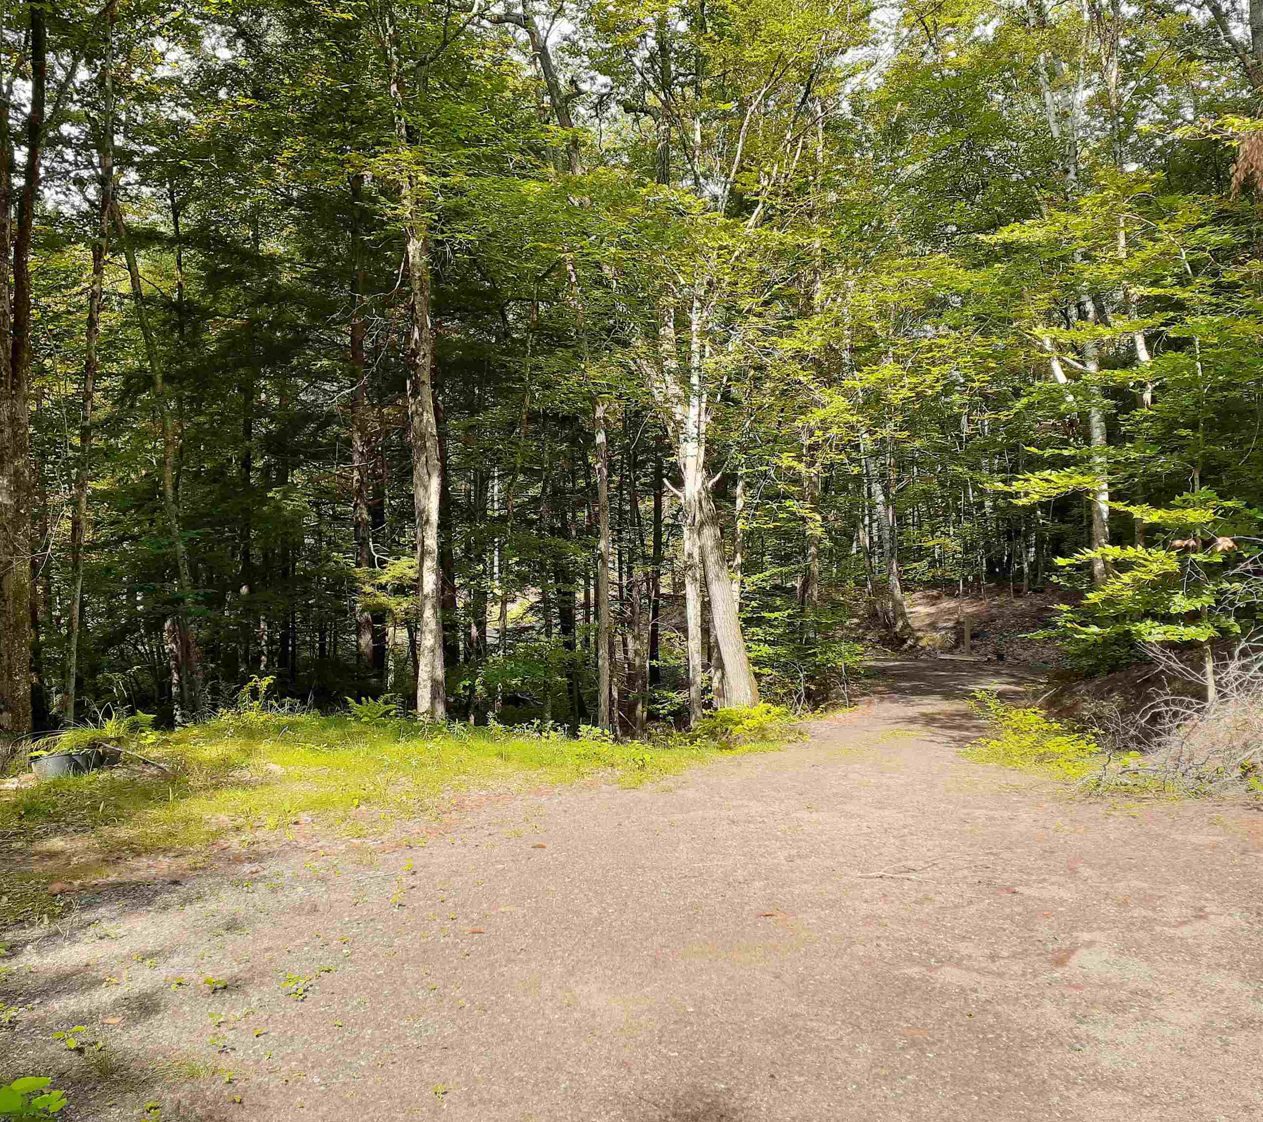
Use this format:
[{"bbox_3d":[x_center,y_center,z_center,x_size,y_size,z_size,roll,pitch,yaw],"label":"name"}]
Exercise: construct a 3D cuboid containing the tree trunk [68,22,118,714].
[{"bbox_3d":[-5.319,-1.918,11.500,0.219,7.083,0.210,3,0,0],"label":"tree trunk"}]

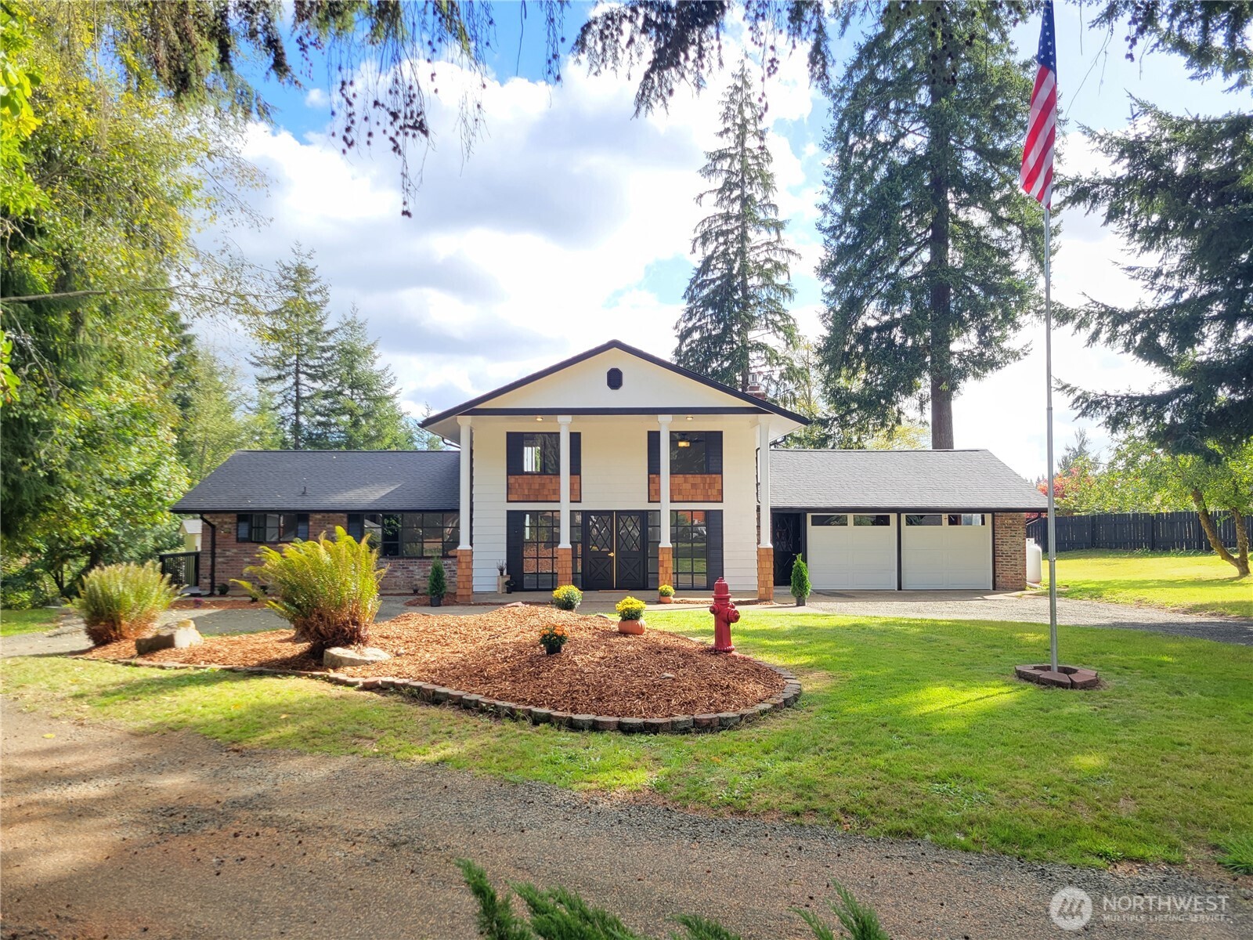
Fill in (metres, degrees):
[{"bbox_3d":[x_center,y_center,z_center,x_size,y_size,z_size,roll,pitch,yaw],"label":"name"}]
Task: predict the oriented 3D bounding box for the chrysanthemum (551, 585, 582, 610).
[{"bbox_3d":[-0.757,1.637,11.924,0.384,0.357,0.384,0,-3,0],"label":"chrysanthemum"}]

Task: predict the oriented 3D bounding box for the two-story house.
[{"bbox_3d":[-0.500,0.346,29.231,24.300,6.500,12.200,0,-3,-1],"label":"two-story house"}]

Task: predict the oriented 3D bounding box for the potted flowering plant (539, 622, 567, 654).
[{"bbox_3d":[-0.745,1.725,9.614,0.280,0.297,0.280,0,-3,0],"label":"potted flowering plant"}]

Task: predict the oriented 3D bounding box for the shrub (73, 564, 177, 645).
[{"bbox_3d":[-6.706,1.783,12.616,1.378,1.082,1.378,0,-3,0],"label":"shrub"}]

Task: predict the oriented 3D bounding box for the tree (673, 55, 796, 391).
[{"bbox_3d":[5.782,-8.532,49.598,6.534,26.755,6.534,0,-3,0],"label":"tree"}]

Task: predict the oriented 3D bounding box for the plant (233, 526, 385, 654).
[{"bbox_3d":[-3.780,1.429,11.235,1.729,1.487,1.729,0,-3,0],"label":"plant"}]

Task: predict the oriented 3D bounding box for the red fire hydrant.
[{"bbox_3d":[1.210,1.769,11.515,0.330,0.886,0.330,-3,-5,42],"label":"red fire hydrant"}]

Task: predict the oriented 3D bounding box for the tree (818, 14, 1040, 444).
[{"bbox_3d":[13.847,-11.189,42.744,10.046,31.241,10.046,0,-3,0],"label":"tree"}]

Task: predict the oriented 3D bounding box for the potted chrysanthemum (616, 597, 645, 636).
[{"bbox_3d":[0.053,1.726,11.217,0.373,0.452,0.373,0,-3,0],"label":"potted chrysanthemum"}]

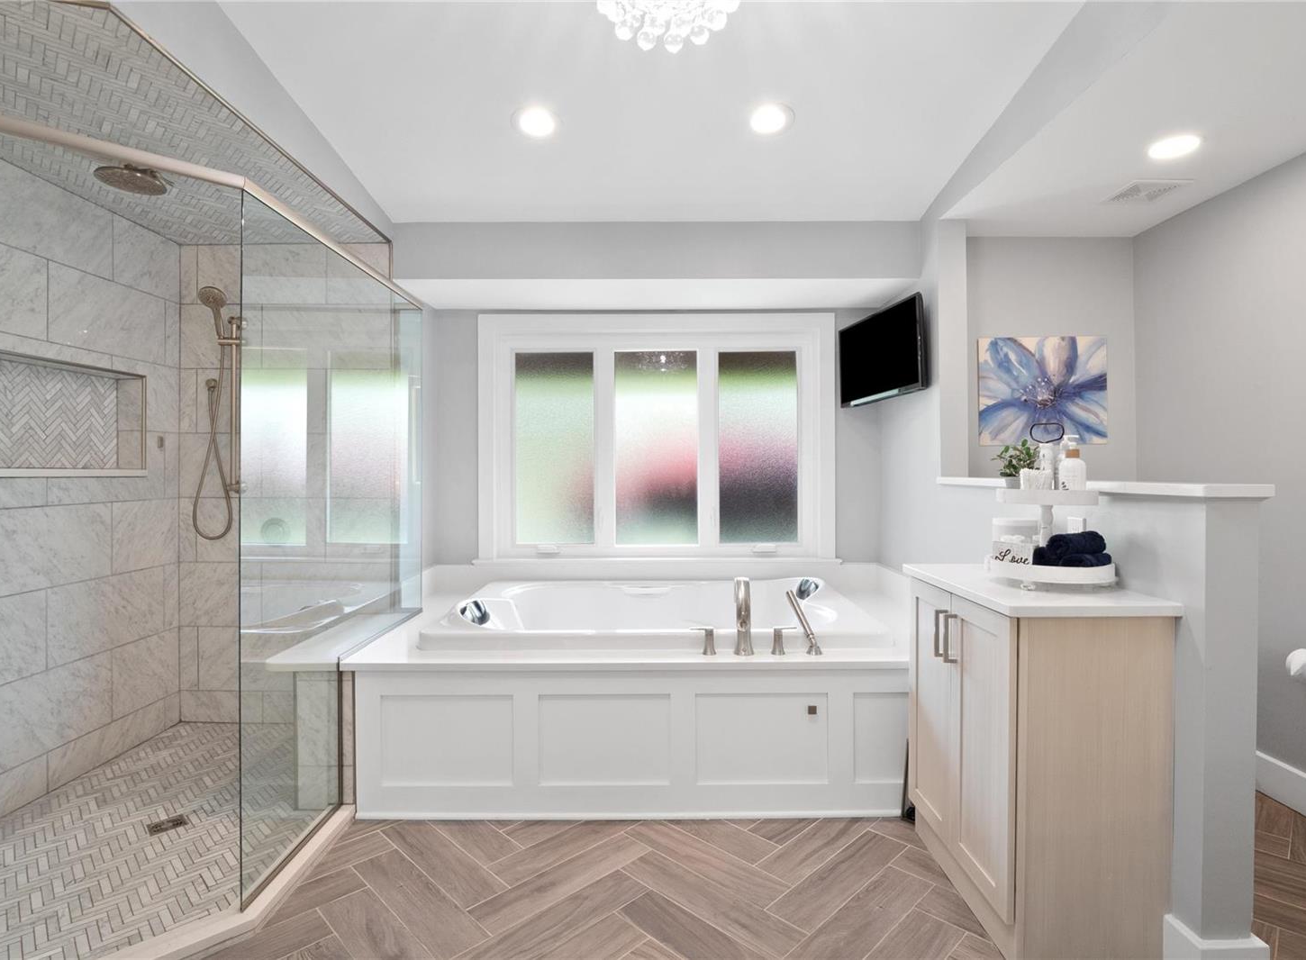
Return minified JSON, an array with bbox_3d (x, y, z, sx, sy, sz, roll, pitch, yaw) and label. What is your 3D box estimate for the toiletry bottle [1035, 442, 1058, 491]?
[{"bbox_3d":[1.123,-0.025,1.828,0.052,0.166,0.050,0,1,18],"label":"toiletry bottle"}]

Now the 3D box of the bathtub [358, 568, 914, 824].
[{"bbox_3d":[0.066,0.889,2.943,2.350,0.620,1.365,0,1,0],"label":"bathtub"}]

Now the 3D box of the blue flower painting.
[{"bbox_3d":[1.881,-0.427,3.086,0.621,0.518,0.030,0,1,0],"label":"blue flower painting"}]

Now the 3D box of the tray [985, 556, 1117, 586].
[{"bbox_3d":[1.130,0.247,1.833,0.320,0.054,0.315,0,1,0],"label":"tray"}]

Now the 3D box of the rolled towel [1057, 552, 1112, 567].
[{"bbox_3d":[1.205,0.226,1.782,0.148,0.066,0.074,0,1,-18],"label":"rolled towel"}]

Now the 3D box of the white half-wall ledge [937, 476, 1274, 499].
[{"bbox_3d":[1.353,0.012,2.186,0.168,0.028,1.425,0,1,0],"label":"white half-wall ledge"}]

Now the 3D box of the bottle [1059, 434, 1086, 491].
[{"bbox_3d":[1.159,-0.032,1.768,0.067,0.182,0.065,0,1,18],"label":"bottle"}]

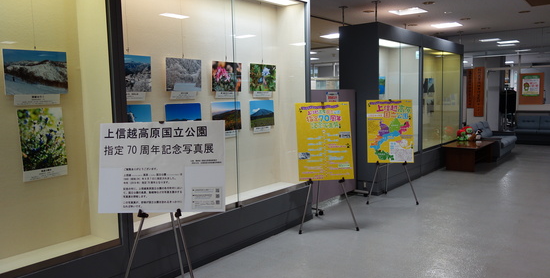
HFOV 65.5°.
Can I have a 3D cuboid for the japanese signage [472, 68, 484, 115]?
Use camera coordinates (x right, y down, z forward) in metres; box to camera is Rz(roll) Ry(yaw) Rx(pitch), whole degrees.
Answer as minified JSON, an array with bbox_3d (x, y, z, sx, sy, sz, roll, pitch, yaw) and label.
[{"bbox_3d":[6.041,-1.382,12.632,0.275,1.459,0.030,4,7,39],"label":"japanese signage"}]

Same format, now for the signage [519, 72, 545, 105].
[{"bbox_3d":[7.071,-1.383,11.796,0.601,0.876,0.030,4,7,39],"label":"signage"}]

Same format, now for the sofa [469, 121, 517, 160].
[{"bbox_3d":[4.671,0.030,9.241,0.750,0.750,1.550,4,7,39],"label":"sofa"}]

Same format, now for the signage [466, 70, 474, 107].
[{"bbox_3d":[5.847,-1.494,12.776,0.202,1.157,0.030,4,7,39],"label":"signage"}]

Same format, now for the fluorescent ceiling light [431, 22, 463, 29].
[{"bbox_3d":[3.158,-2.128,7.868,0.464,0.090,0.460,4,7,39],"label":"fluorescent ceiling light"}]

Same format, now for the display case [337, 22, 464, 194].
[{"bbox_3d":[2.417,-0.564,7.522,0.583,2.368,3.990,4,7,39],"label":"display case"}]

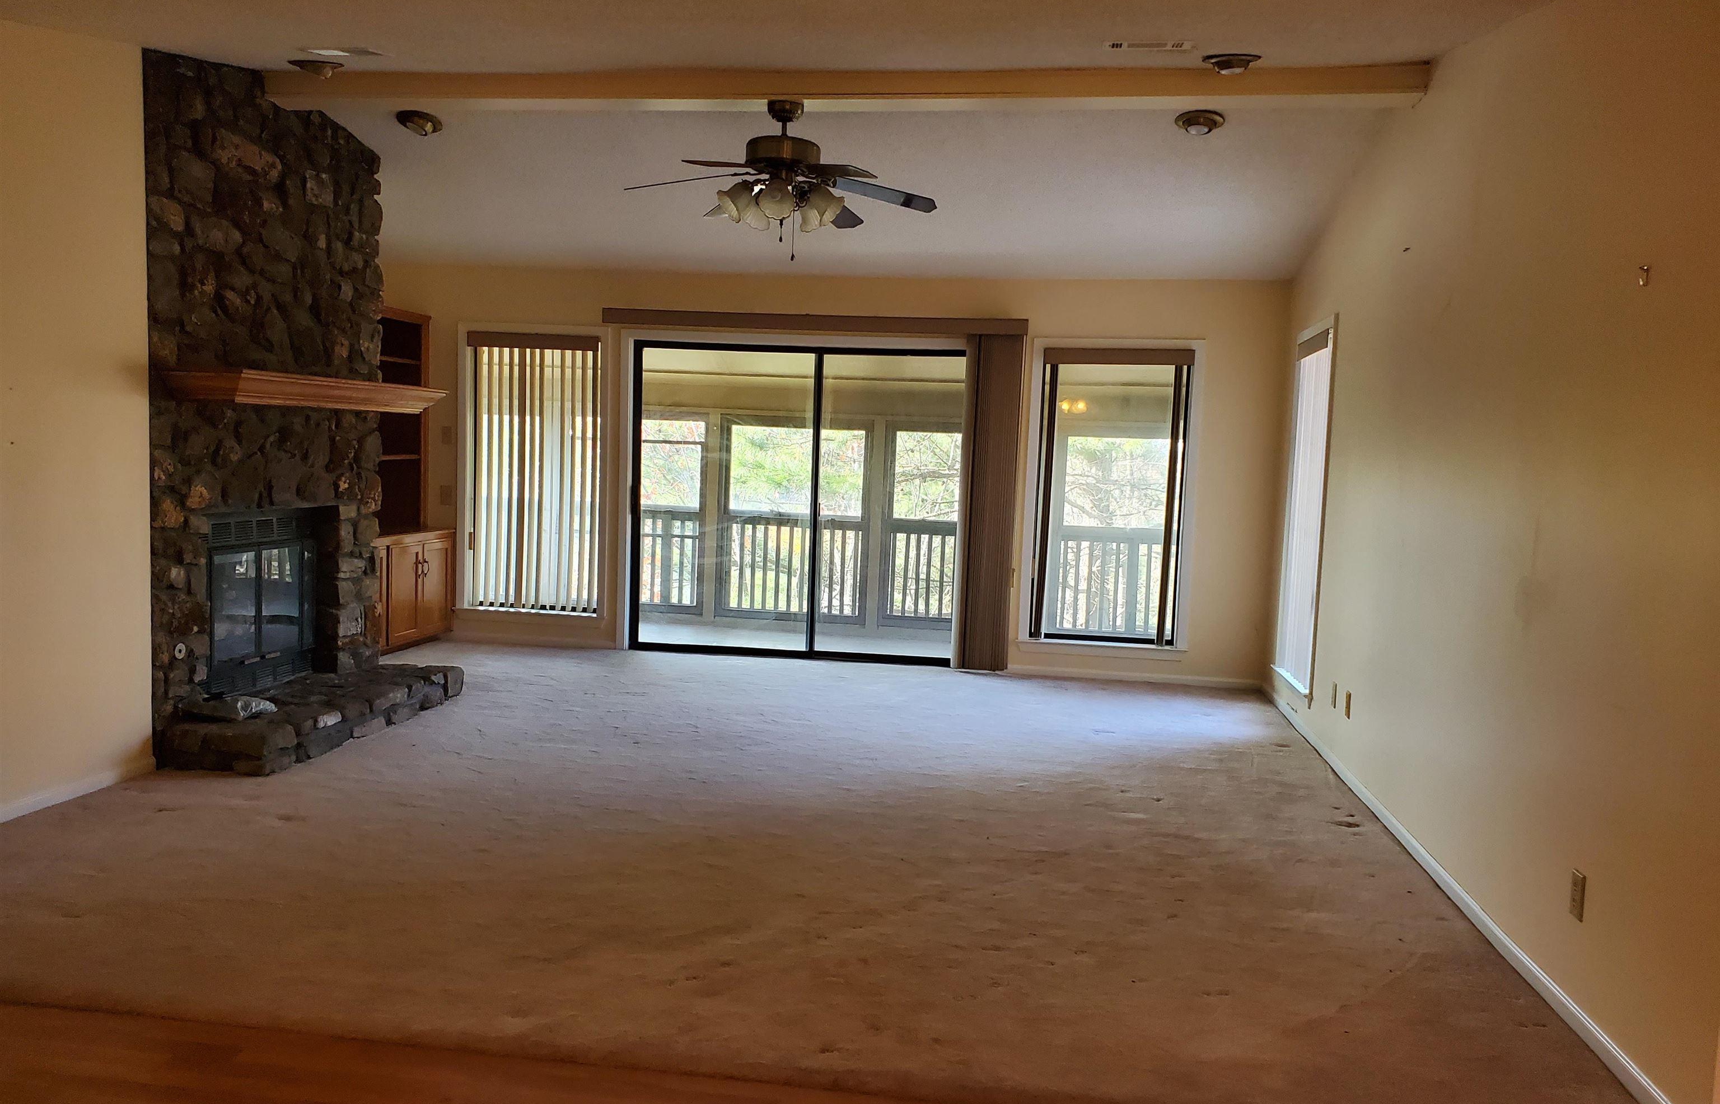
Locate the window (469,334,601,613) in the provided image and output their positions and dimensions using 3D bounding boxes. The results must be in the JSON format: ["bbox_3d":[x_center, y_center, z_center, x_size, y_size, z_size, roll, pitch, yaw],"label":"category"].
[{"bbox_3d":[-2.135,-0.500,8.386,0.902,1.799,0.100,3,5,8],"label":"window"}]

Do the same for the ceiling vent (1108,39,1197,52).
[{"bbox_3d":[1.027,-1.790,4.586,0.310,0.025,0.200,3,14,8],"label":"ceiling vent"}]

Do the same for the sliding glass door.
[{"bbox_3d":[-0.316,-0.299,8.233,2.312,1.988,0.120,3,5,8],"label":"sliding glass door"}]

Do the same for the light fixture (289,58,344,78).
[{"bbox_3d":[-2.277,-2.013,5.419,0.210,0.070,0.210,3,14,8],"label":"light fixture"}]

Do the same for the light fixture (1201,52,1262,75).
[{"bbox_3d":[1.398,-1.828,4.865,0.210,0.065,0.210,3,14,8],"label":"light fixture"}]

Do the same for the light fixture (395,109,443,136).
[{"bbox_3d":[-2.110,-2.037,6.188,0.210,0.065,0.210,3,-7,8],"label":"light fixture"}]

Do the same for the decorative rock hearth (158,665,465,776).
[{"bbox_3d":[-2.465,0.722,5.986,0.540,0.195,1.740,3,5,8],"label":"decorative rock hearth"}]

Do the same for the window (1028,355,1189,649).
[{"bbox_3d":[1.535,-0.327,7.899,0.887,1.812,0.100,3,5,8],"label":"window"}]

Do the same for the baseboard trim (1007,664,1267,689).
[{"bbox_3d":[1.682,0.771,7.938,1.569,0.058,0.017,3,5,8],"label":"baseboard trim"}]

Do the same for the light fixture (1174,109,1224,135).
[{"bbox_3d":[1.489,-1.857,5.644,0.210,0.070,0.210,3,-6,8],"label":"light fixture"}]

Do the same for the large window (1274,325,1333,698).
[{"bbox_3d":[2.420,-0.234,6.973,0.100,1.861,0.929,3,5,8],"label":"large window"}]

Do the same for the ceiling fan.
[{"bbox_3d":[-0.321,-1.638,5.466,1.360,0.550,1.360,3,5,8],"label":"ceiling fan"}]

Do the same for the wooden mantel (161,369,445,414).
[{"bbox_3d":[-2.491,-0.727,6.004,0.330,0.130,1.780,3,5,8],"label":"wooden mantel"}]

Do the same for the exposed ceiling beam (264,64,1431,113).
[{"bbox_3d":[-0.204,-1.956,5.459,4.877,0.122,0.209,3,5,8],"label":"exposed ceiling beam"}]

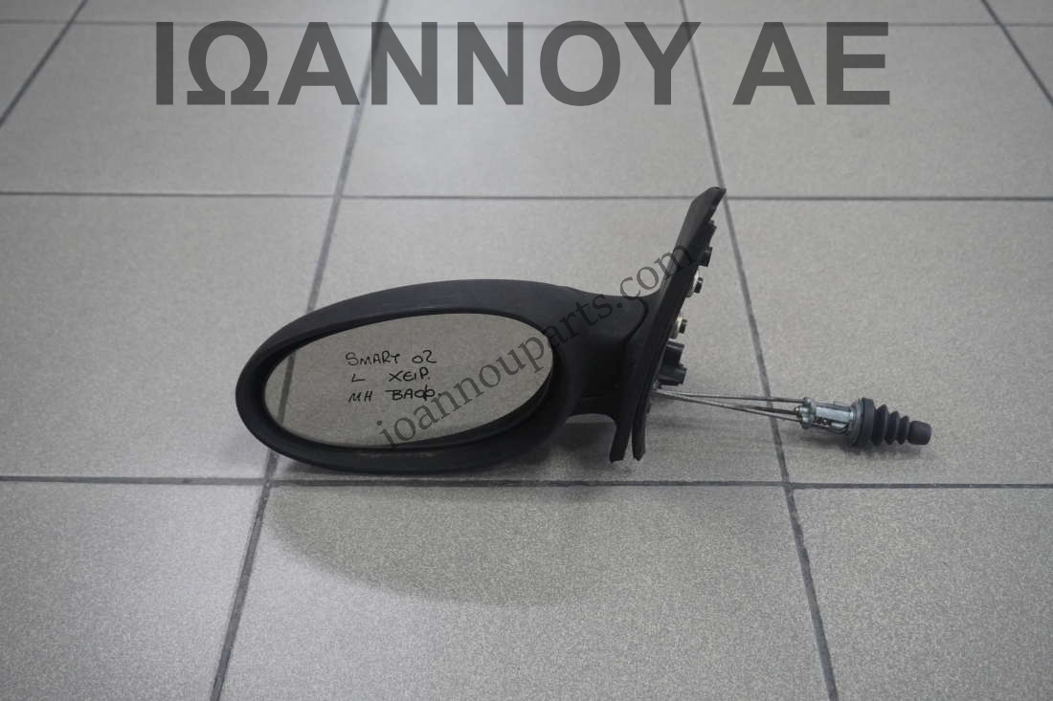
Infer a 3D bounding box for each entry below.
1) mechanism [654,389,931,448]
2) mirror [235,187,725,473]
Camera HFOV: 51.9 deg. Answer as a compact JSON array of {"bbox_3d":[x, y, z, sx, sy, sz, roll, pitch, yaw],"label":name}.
[{"bbox_3d":[0.171,0.039,0.700,0.179,0.029,0.029,9,44,5],"label":"mechanism"},{"bbox_3d":[-0.035,-0.032,0.646,0.276,0.189,0.122,0,43,1],"label":"mirror"}]

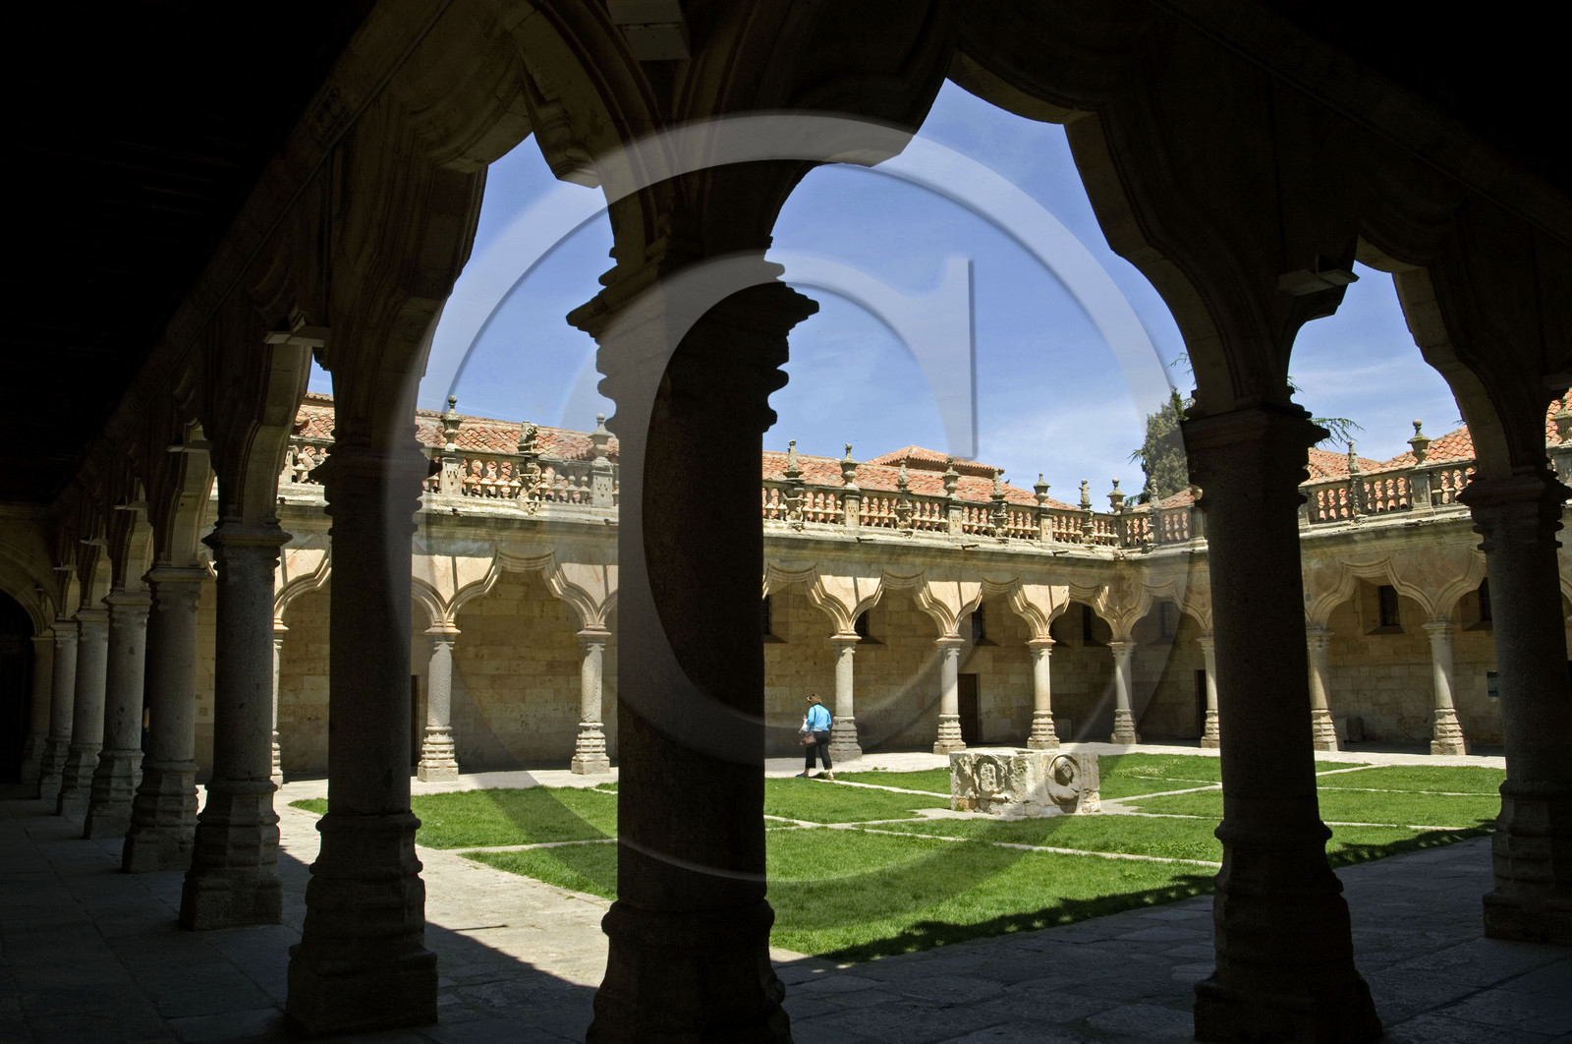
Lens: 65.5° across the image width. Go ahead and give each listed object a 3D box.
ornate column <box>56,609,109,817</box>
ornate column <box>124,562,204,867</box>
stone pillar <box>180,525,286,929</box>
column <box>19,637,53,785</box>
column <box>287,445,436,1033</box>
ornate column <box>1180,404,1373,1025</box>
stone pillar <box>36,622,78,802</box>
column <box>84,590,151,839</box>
[{"bbox_3d":[-10.292,2.821,18.048,0.594,2.965,0.594,5,-9,-35],"label":"ornate column"},{"bbox_3d":[-6.197,1.963,12.242,0.594,2.965,0.594,5,-9,-35],"label":"ornate column"},{"bbox_3d":[-4.215,1.548,9.431,0.594,2.965,0.594,5,-9,-35],"label":"stone pillar"},{"bbox_3d":[-14.942,3.795,24.641,0.594,2.965,0.594,5,-9,-35],"label":"column"},{"bbox_3d":[-2.222,1.097,6.529,0.591,2.954,0.591,5,-9,-34],"label":"column"},{"bbox_3d":[2.302,0.947,5.869,0.591,2.954,0.591,6,-10,-39],"label":"ornate column"},{"bbox_3d":[-12.385,3.259,21.016,0.594,2.965,0.594,5,-9,-35],"label":"stone pillar"},{"bbox_3d":[-8.226,2.388,15.119,0.594,2.965,0.594,5,-9,-35],"label":"column"}]

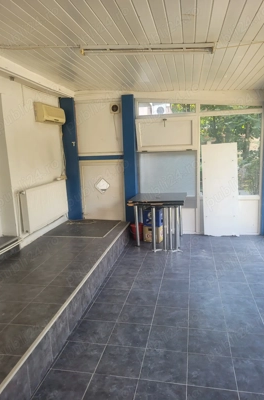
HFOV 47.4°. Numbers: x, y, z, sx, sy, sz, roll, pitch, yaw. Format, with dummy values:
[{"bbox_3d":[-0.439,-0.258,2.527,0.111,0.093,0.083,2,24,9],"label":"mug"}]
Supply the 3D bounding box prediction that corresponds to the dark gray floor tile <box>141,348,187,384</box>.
[{"bbox_3d":[0.246,1.250,2.260,0.335,0.015,0.329,0,10,12],"label":"dark gray floor tile"}]

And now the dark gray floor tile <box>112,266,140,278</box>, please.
[{"bbox_3d":[-0.086,0.953,3.978,0.335,0.015,0.329,0,10,12],"label":"dark gray floor tile"}]

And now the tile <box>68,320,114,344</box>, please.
[{"bbox_3d":[-0.342,1.187,2.710,0.330,0.010,0.330,0,10,12],"label":"tile"}]

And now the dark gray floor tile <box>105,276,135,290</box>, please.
[{"bbox_3d":[-0.142,1.018,3.668,0.330,0.015,0.330,0,10,12],"label":"dark gray floor tile"}]

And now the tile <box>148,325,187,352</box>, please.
[{"bbox_3d":[0.312,1.188,2.570,0.330,0.015,0.330,0,10,12],"label":"tile"}]

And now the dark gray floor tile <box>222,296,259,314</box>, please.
[{"bbox_3d":[1.097,1.072,3.075,0.335,0.015,0.329,0,10,12],"label":"dark gray floor tile"}]

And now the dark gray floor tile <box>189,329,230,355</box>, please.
[{"bbox_3d":[0.638,1.187,2.502,0.330,0.015,0.330,0,10,12],"label":"dark gray floor tile"}]

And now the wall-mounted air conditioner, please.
[{"bbox_3d":[-1.301,-1.375,4.858,0.180,0.266,0.739,0,10,12],"label":"wall-mounted air conditioner"}]

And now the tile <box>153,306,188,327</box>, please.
[{"bbox_3d":[0.377,1.128,2.897,0.330,0.010,0.330,0,10,12],"label":"tile"}]

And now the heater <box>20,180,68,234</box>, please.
[{"bbox_3d":[-1.336,0.050,4.718,0.100,0.593,1.293,0,10,12],"label":"heater"}]

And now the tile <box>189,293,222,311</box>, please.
[{"bbox_3d":[0.769,1.072,3.143,0.335,0.015,0.329,0,10,12],"label":"tile"}]

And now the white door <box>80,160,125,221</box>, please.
[{"bbox_3d":[-0.543,-0.167,5.688,0.853,1.122,0.060,0,10,12],"label":"white door"}]

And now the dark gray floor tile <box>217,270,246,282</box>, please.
[{"bbox_3d":[1.227,0.954,3.709,0.335,0.015,0.329,0,10,12],"label":"dark gray floor tile"}]

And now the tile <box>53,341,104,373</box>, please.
[{"bbox_3d":[-0.406,1.246,2.383,0.330,0.015,0.330,0,10,12],"label":"tile"}]

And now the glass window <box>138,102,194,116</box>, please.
[{"bbox_3d":[0.604,-1.596,5.251,0.998,0.224,0.050,0,10,12],"label":"glass window"}]

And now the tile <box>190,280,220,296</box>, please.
[{"bbox_3d":[0.837,1.016,3.466,0.330,0.015,0.330,0,10,12],"label":"tile"}]

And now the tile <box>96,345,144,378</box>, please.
[{"bbox_3d":[-0.080,1.245,2.316,0.330,0.015,0.330,0,10,12],"label":"tile"}]

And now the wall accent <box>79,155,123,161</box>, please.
[{"bbox_3d":[-0.567,-0.765,5.477,0.870,0.070,0.050,0,10,12],"label":"wall accent"}]

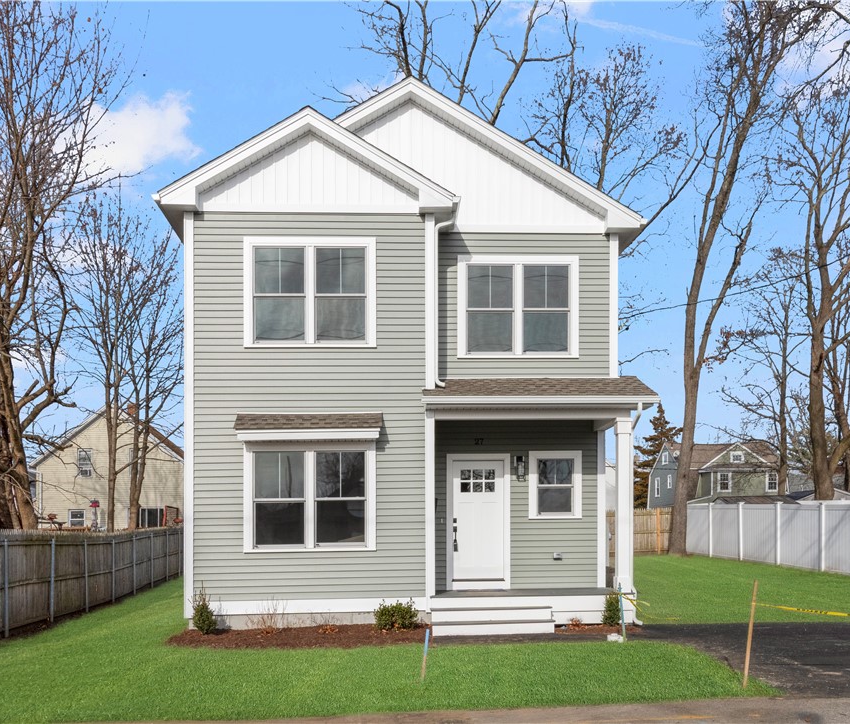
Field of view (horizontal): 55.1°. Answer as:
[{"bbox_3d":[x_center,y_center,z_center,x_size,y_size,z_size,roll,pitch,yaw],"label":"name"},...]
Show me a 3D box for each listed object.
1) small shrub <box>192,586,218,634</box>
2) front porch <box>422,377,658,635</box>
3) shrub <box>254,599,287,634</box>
[{"bbox_3d":[-3.190,3.590,11.750,0.380,0.690,0.370,0,-5,-4],"label":"small shrub"},{"bbox_3d":[1.680,2.120,12.850,3.420,3.800,2.050,0,-5,-4],"label":"front porch"},{"bbox_3d":[-2.240,3.690,11.800,0.450,0.530,0.420,0,-5,-4],"label":"shrub"}]

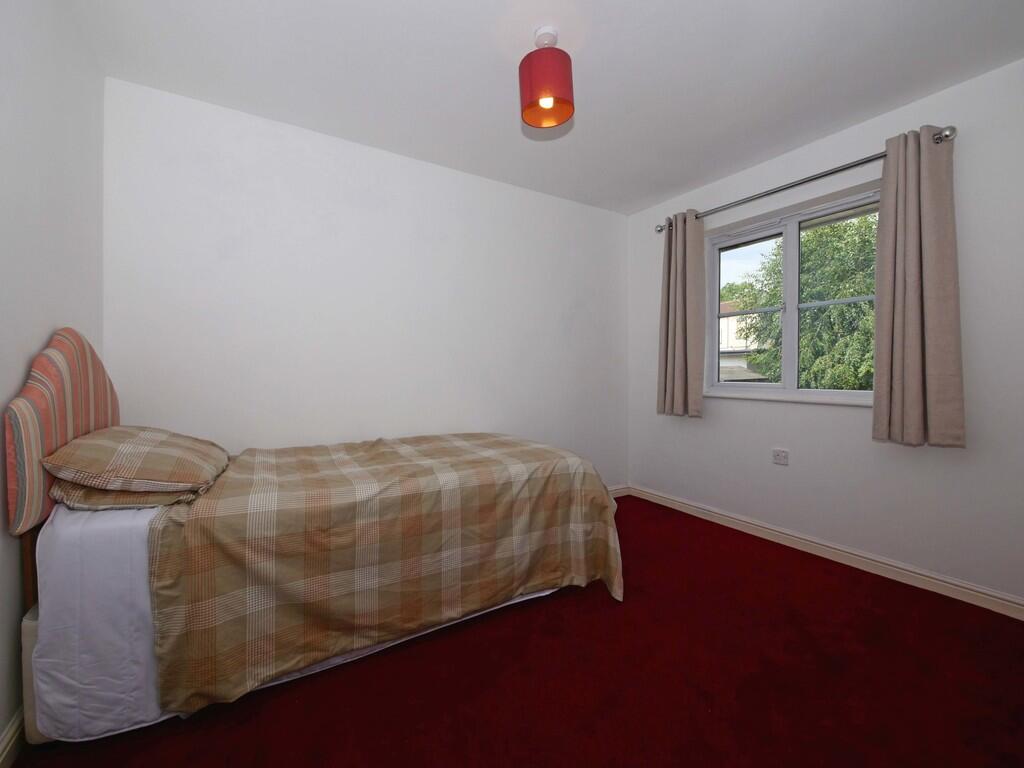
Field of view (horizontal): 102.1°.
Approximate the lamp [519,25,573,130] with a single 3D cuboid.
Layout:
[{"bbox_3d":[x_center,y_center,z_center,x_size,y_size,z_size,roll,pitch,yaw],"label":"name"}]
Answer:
[{"bbox_3d":[0.140,-1.226,1.635,0.210,0.313,0.210,0,2,0],"label":"lamp"}]

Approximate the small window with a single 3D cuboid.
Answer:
[{"bbox_3d":[1.701,-0.477,2.558,0.130,1.150,1.170,-1,2,-32],"label":"small window"}]

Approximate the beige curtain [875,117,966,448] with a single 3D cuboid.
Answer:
[{"bbox_3d":[1.902,-0.449,1.930,0.120,1.460,0.330,-1,2,-32],"label":"beige curtain"}]

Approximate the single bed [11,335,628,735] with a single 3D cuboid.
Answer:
[{"bbox_3d":[-0.690,0.404,1.925,2.000,1.210,0.960,-1,2,-32],"label":"single bed"}]

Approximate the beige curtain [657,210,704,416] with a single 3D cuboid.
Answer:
[{"bbox_3d":[1.223,-0.499,3.026,0.120,1.460,0.370,-1,2,-32],"label":"beige curtain"}]

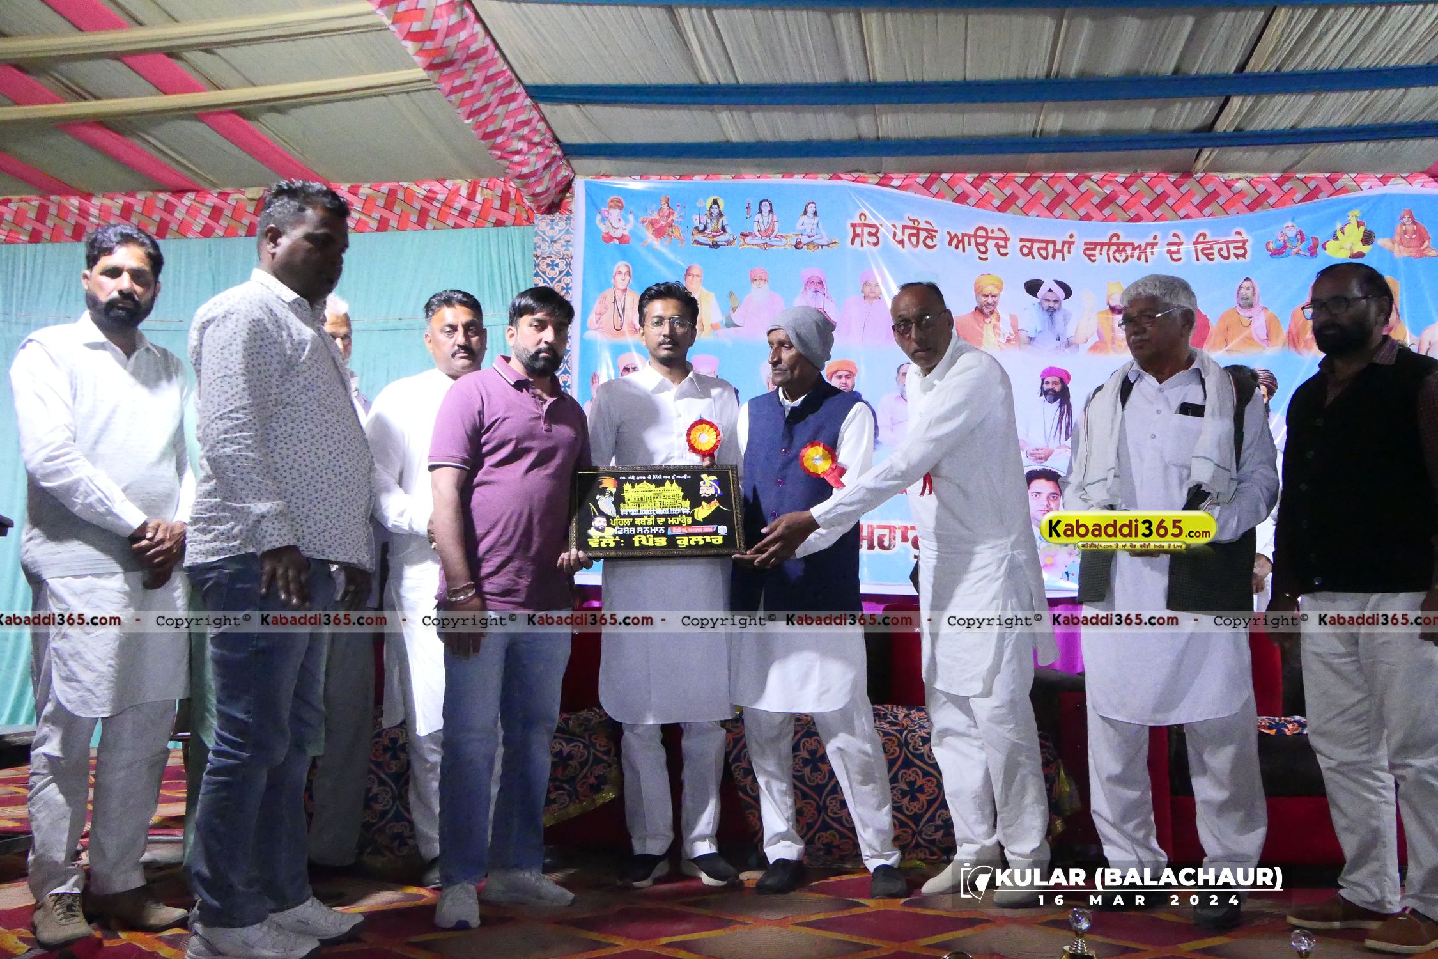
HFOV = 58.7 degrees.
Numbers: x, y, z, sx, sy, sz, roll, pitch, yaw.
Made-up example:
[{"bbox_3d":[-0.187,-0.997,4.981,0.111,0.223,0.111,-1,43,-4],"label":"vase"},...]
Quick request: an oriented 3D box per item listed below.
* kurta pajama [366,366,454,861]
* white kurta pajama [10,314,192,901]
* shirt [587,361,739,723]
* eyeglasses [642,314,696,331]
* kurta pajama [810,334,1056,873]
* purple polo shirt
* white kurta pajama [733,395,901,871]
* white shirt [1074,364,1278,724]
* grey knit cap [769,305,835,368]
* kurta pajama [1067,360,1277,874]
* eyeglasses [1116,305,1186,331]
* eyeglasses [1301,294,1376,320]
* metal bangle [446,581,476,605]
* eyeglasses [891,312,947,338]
[{"bbox_3d":[-0.794,0.376,3.741,0.500,1.455,0.380,4,-7,-33],"label":"kurta pajama"},{"bbox_3d":[-1.522,0.298,3.156,0.480,1.455,0.360,5,-8,-38],"label":"white kurta pajama"},{"bbox_3d":[-0.160,0.165,3.684,0.460,1.055,0.340,0,-6,-3],"label":"shirt"},{"bbox_3d":[-0.142,-0.458,3.836,0.138,0.042,0.140,2,1,7],"label":"eyeglasses"},{"bbox_3d":[0.583,0.326,3.515,0.660,1.484,0.500,2,-7,-22],"label":"kurta pajama"},{"bbox_3d":[-0.553,0.005,3.409,0.460,0.688,0.340,4,-7,-33],"label":"purple polo shirt"},{"bbox_3d":[0.281,0.430,3.695,0.480,1.379,0.380,-3,-7,25],"label":"white kurta pajama"},{"bbox_3d":[1.216,0.159,3.403,0.560,0.960,0.420,-4,-7,32],"label":"white shirt"},{"bbox_3d":[0.249,-0.424,3.800,0.220,0.190,0.180,-13,5,-37],"label":"grey knit cap"},{"bbox_3d":[1.202,0.351,3.382,0.560,1.367,0.420,-4,-7,32],"label":"kurta pajama"},{"bbox_3d":[1.173,-0.421,3.425,0.142,0.044,0.140,-16,4,-23],"label":"eyeglasses"},{"bbox_3d":[1.584,-0.428,3.237,0.142,0.044,0.142,-7,2,-26],"label":"eyeglasses"},{"bbox_3d":[-0.682,0.299,3.380,0.076,0.028,0.068,-13,13,15],"label":"metal bangle"},{"bbox_3d":[0.577,-0.439,3.635,0.138,0.042,0.140,-10,9,27],"label":"eyeglasses"}]

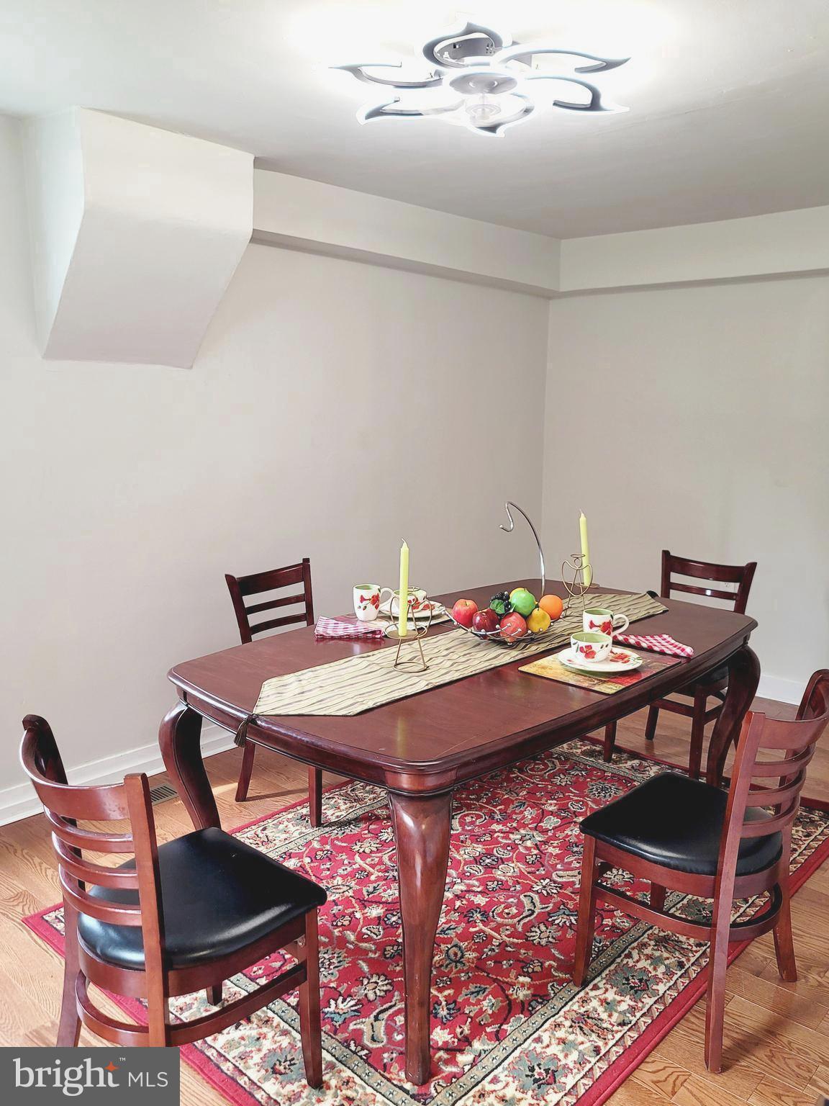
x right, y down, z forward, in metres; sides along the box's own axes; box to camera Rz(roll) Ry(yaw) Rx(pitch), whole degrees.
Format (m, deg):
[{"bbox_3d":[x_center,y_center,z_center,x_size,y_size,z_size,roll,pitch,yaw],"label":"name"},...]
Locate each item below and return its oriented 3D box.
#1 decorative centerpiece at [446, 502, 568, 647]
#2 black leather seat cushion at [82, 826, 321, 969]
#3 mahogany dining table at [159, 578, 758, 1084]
[{"bbox_3d":[0.290,0.059,2.481,0.370,0.420,0.375,0,10,0],"label":"decorative centerpiece"},{"bbox_3d":[-0.479,0.741,1.714,0.420,0.058,0.415,9,13,42],"label":"black leather seat cushion"},{"bbox_3d":[0.253,0.647,2.558,1.094,0.765,1.845,10,14,44],"label":"mahogany dining table"}]

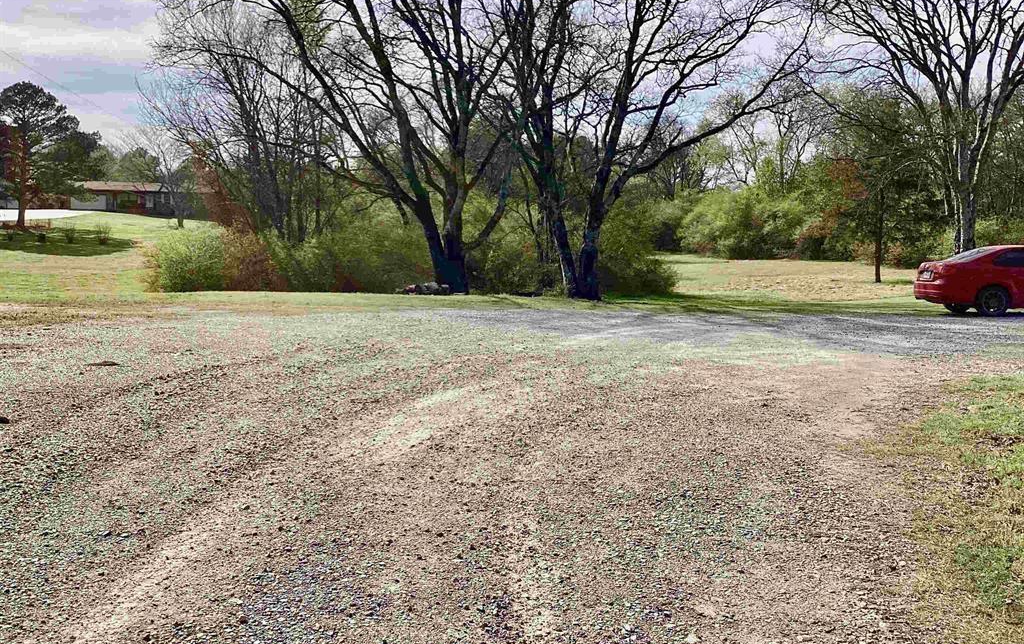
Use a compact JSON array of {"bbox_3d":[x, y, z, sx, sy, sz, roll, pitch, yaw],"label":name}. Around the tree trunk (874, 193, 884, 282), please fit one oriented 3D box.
[{"bbox_3d":[13.025,-2.995,32.500,0.270,3.350,0.270,0,5,0],"label":"tree trunk"}]

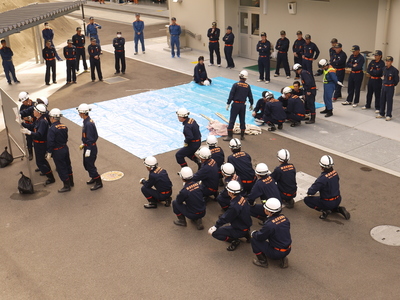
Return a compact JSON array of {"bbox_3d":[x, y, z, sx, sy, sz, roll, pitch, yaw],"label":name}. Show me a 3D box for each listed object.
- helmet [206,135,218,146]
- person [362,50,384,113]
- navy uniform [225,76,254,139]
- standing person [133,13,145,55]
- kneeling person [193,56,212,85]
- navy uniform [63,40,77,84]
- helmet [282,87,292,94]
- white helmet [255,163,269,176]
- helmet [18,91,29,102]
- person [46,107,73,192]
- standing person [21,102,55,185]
[{"bbox_3d":[0.243,-0.182,10.500,0.220,0.170,0.280,-8,21,-14],"label":"helmet"},{"bbox_3d":[5.030,-1.990,15.446,0.530,1.750,0.400,15,27,37],"label":"person"},{"bbox_3d":[1.036,-1.150,13.839,0.700,1.800,0.450,0,21,6],"label":"navy uniform"},{"bbox_3d":[-2.787,-5.280,24.088,0.550,1.760,0.360,-5,21,-7],"label":"standing person"},{"bbox_3d":[0.054,-2.860,19.239,0.530,0.930,0.640,-21,27,-40],"label":"kneeling person"},{"bbox_3d":[-5.059,-3.467,20.702,0.500,1.690,0.330,-8,21,-17],"label":"navy uniform"},{"bbox_3d":[2.457,-1.657,14.873,0.290,0.180,0.240,-12,17,16],"label":"helmet"},{"bbox_3d":[1.044,0.337,9.050,0.280,0.170,0.225,15,27,39],"label":"white helmet"},{"bbox_3d":[-4.176,-1.267,12.591,0.290,0.190,0.250,-30,30,-18],"label":"helmet"},{"bbox_3d":[-2.904,-0.046,11.205,0.400,1.750,0.520,14,26,35],"label":"person"},{"bbox_3d":[-3.524,-0.119,11.525,0.720,1.720,0.550,-4,21,-4],"label":"standing person"}]

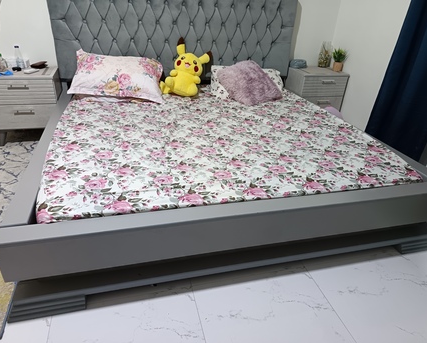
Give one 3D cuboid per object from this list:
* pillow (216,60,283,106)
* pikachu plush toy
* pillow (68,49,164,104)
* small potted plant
[{"bbox_3d":[0.305,-0.744,2.654,0.416,0.130,0.421,-22,68,-32],"label":"pillow"},{"bbox_3d":[-0.235,-0.892,2.710,0.389,0.421,0.259,6,20,-6],"label":"pikachu plush toy"},{"bbox_3d":[-0.720,-0.720,2.398,0.702,0.146,0.497,1,56,-13],"label":"pillow"},{"bbox_3d":[1.333,-1.172,3.341,0.154,0.219,0.154,-5,32,-15],"label":"small potted plant"}]

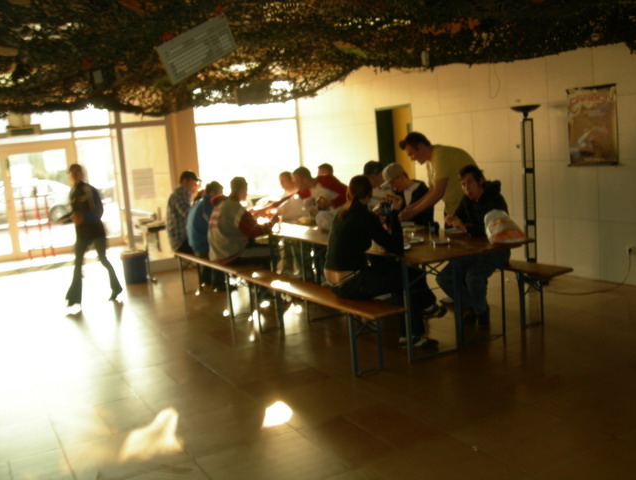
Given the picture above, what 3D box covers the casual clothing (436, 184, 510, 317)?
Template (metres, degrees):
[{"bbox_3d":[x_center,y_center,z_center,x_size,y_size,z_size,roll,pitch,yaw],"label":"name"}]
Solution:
[{"bbox_3d":[1.343,0.084,5.633,0.765,1.102,0.581,-10,9,-39],"label":"casual clothing"}]

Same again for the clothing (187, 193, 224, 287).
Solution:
[{"bbox_3d":[-1.193,0.037,7.602,0.680,1.080,0.520,-9,8,-28],"label":"clothing"}]

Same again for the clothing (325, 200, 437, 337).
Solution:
[{"bbox_3d":[0.376,0.242,4.973,0.857,1.102,0.541,-10,9,-39],"label":"clothing"}]

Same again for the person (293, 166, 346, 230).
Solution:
[{"bbox_3d":[0.060,-0.121,7.565,0.800,1.360,0.550,-8,8,-25],"label":"person"}]

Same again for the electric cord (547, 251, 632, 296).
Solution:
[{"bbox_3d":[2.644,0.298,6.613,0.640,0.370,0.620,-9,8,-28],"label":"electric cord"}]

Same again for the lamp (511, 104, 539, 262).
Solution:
[{"bbox_3d":[2.306,-0.521,7.252,0.320,1.870,0.320,-9,8,-28],"label":"lamp"}]

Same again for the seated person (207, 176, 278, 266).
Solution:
[{"bbox_3d":[-0.798,0.023,7.029,0.836,1.362,0.571,-10,9,-39],"label":"seated person"}]

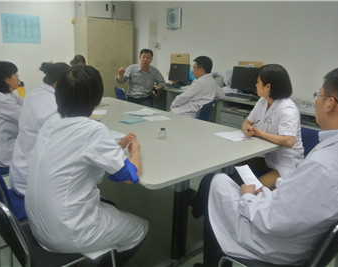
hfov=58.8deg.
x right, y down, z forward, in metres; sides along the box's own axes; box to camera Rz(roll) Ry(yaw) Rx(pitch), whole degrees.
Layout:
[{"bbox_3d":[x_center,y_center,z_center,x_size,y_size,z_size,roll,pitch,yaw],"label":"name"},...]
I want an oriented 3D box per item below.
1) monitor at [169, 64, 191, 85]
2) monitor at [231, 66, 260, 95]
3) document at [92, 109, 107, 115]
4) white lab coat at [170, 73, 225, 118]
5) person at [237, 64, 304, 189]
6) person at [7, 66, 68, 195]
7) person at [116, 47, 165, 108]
[{"bbox_3d":[0.184,-0.959,4.953,0.420,0.400,0.180,10,17,25],"label":"monitor"},{"bbox_3d":[1.049,-0.703,4.132,0.440,0.400,0.180,15,20,39],"label":"monitor"},{"bbox_3d":[-0.696,-0.195,2.746,0.260,0.010,0.210,0,15,-8],"label":"document"},{"bbox_3d":[0.284,-0.354,3.422,0.650,0.780,0.550,2,15,-1],"label":"white lab coat"},{"bbox_3d":[0.711,0.141,2.212,0.700,1.260,0.500,-5,17,-24],"label":"person"},{"bbox_3d":[-0.706,0.162,1.988,0.480,1.220,0.720,9,17,24],"label":"person"},{"bbox_3d":[-0.324,-0.368,3.775,0.600,1.330,0.750,2,15,-1],"label":"person"}]

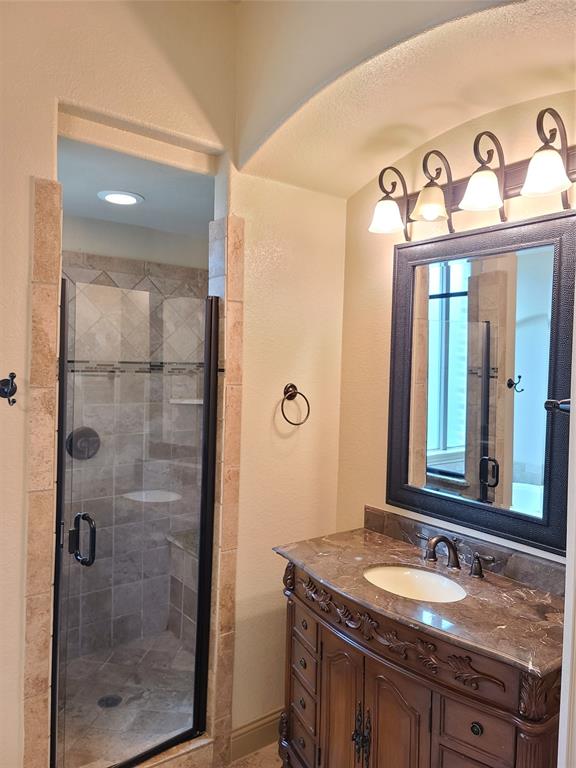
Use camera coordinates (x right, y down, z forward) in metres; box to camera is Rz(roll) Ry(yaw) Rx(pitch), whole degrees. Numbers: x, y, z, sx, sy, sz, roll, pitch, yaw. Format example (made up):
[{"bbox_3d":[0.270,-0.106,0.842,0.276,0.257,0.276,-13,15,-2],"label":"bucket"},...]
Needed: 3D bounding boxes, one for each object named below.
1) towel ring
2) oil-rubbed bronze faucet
[{"bbox_3d":[0.026,0.090,2.407,0.156,0.182,0.062,1,2,-37],"label":"towel ring"},{"bbox_3d":[0.549,0.595,1.955,0.158,0.130,0.055,1,2,-37],"label":"oil-rubbed bronze faucet"}]

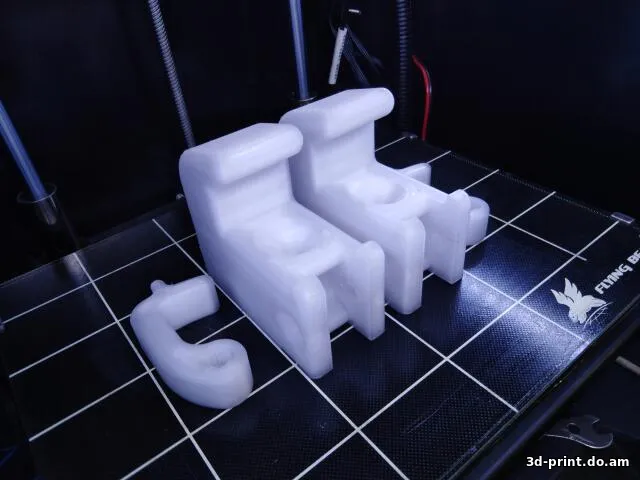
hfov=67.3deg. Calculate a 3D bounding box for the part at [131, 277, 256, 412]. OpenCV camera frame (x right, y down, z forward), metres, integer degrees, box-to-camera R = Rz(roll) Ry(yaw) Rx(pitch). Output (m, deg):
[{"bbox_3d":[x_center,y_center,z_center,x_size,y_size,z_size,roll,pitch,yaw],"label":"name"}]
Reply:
[{"bbox_3d":[-0.048,0.035,0.181,0.037,0.018,0.065,-28,42,-27],"label":"part"}]

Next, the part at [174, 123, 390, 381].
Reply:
[{"bbox_3d":[-0.015,-0.001,0.185,0.037,0.066,0.081,-28,42,-27],"label":"part"}]

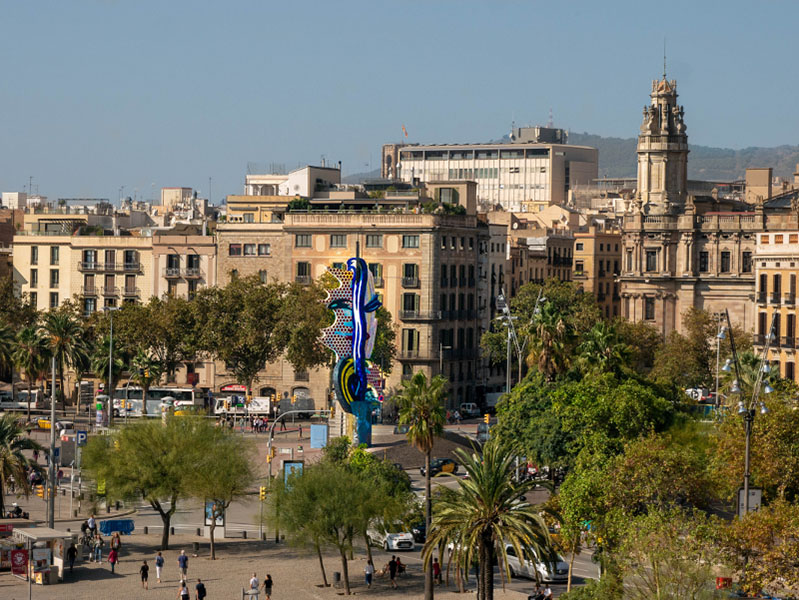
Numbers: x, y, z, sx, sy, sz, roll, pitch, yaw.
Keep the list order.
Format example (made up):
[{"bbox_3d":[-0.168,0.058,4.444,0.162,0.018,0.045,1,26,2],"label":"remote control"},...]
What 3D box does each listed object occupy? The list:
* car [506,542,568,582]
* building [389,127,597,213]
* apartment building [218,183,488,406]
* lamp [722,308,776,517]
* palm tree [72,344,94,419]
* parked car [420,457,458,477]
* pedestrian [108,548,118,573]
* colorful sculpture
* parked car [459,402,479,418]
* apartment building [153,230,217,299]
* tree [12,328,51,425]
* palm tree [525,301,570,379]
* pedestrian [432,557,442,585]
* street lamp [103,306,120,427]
[{"bbox_3d":[7.729,14.827,155.495,1.900,1.850,4.950,1,0,-25],"label":"car"},{"bbox_3d":[24.496,-16.913,679.740,45.100,51.200,20.500,1,0,37],"label":"building"},{"bbox_3d":[-5.994,-0.226,365.070,30.300,29.500,22.000,1,0,18],"label":"apartment building"},{"bbox_3d":[19.435,8.312,154.528,3.200,15.500,1.800,1,0,0],"label":"lamp"},{"bbox_3d":[-36.538,9.329,319.928,2.800,8.400,2.800,1,1,0],"label":"palm tree"},{"bbox_3d":[3.454,14.508,238.496,1.800,1.550,4.400,1,0,27],"label":"parked car"},{"bbox_3d":[-16.113,14.662,156.252,0.520,1.520,0.400,1,0,-6],"label":"pedestrian"},{"bbox_3d":[-4.847,5.320,276.836,5.800,19.100,4.000,1,1,-21],"label":"colorful sculpture"},{"bbox_3d":[8.426,13.278,330.984,1.800,1.830,4.300,1,1,16],"label":"parked car"},{"bbox_3d":[-26.422,2.933,379.940,9.500,24.200,13.000,1,0,24],"label":"apartment building"},{"bbox_3d":[-42.682,8.705,321.973,4.200,11.000,4.200,1,0,0],"label":"tree"},{"bbox_3d":[14.145,7.836,264.870,4.200,15.200,4.200,1,1,0],"label":"palm tree"},{"bbox_3d":[2.091,14.952,153.426,0.500,1.600,0.400,1,0,0],"label":"pedestrian"},{"bbox_3d":[-32.800,7.577,315.967,2.100,13.600,0.500,1,0,0],"label":"street lamp"}]

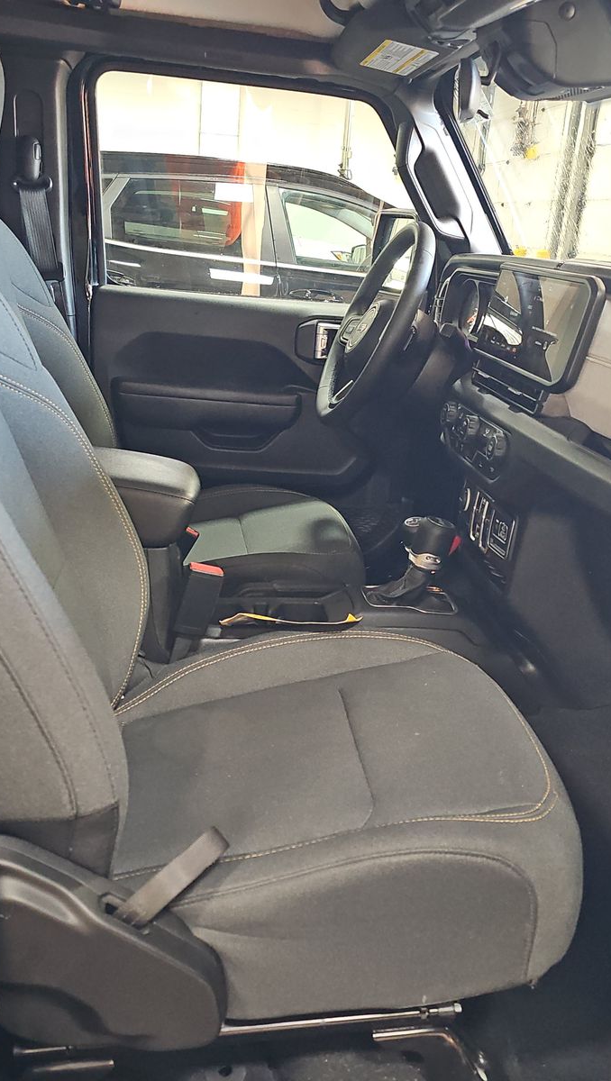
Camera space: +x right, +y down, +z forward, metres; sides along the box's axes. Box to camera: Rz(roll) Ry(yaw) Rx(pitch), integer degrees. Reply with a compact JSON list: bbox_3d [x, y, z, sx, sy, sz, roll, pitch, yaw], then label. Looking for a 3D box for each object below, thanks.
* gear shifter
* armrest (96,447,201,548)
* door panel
[{"bbox_3d":[0.161,0.027,1.425,0.115,0.135,0.095,1,18,-8],"label":"gear shifter"},{"bbox_3d":[-0.281,-0.065,1.353,0.270,0.107,0.200,1,18,-8],"label":"armrest"},{"bbox_3d":[-0.138,-0.303,2.054,0.630,0.430,0.100,1,18,-8],"label":"door panel"}]

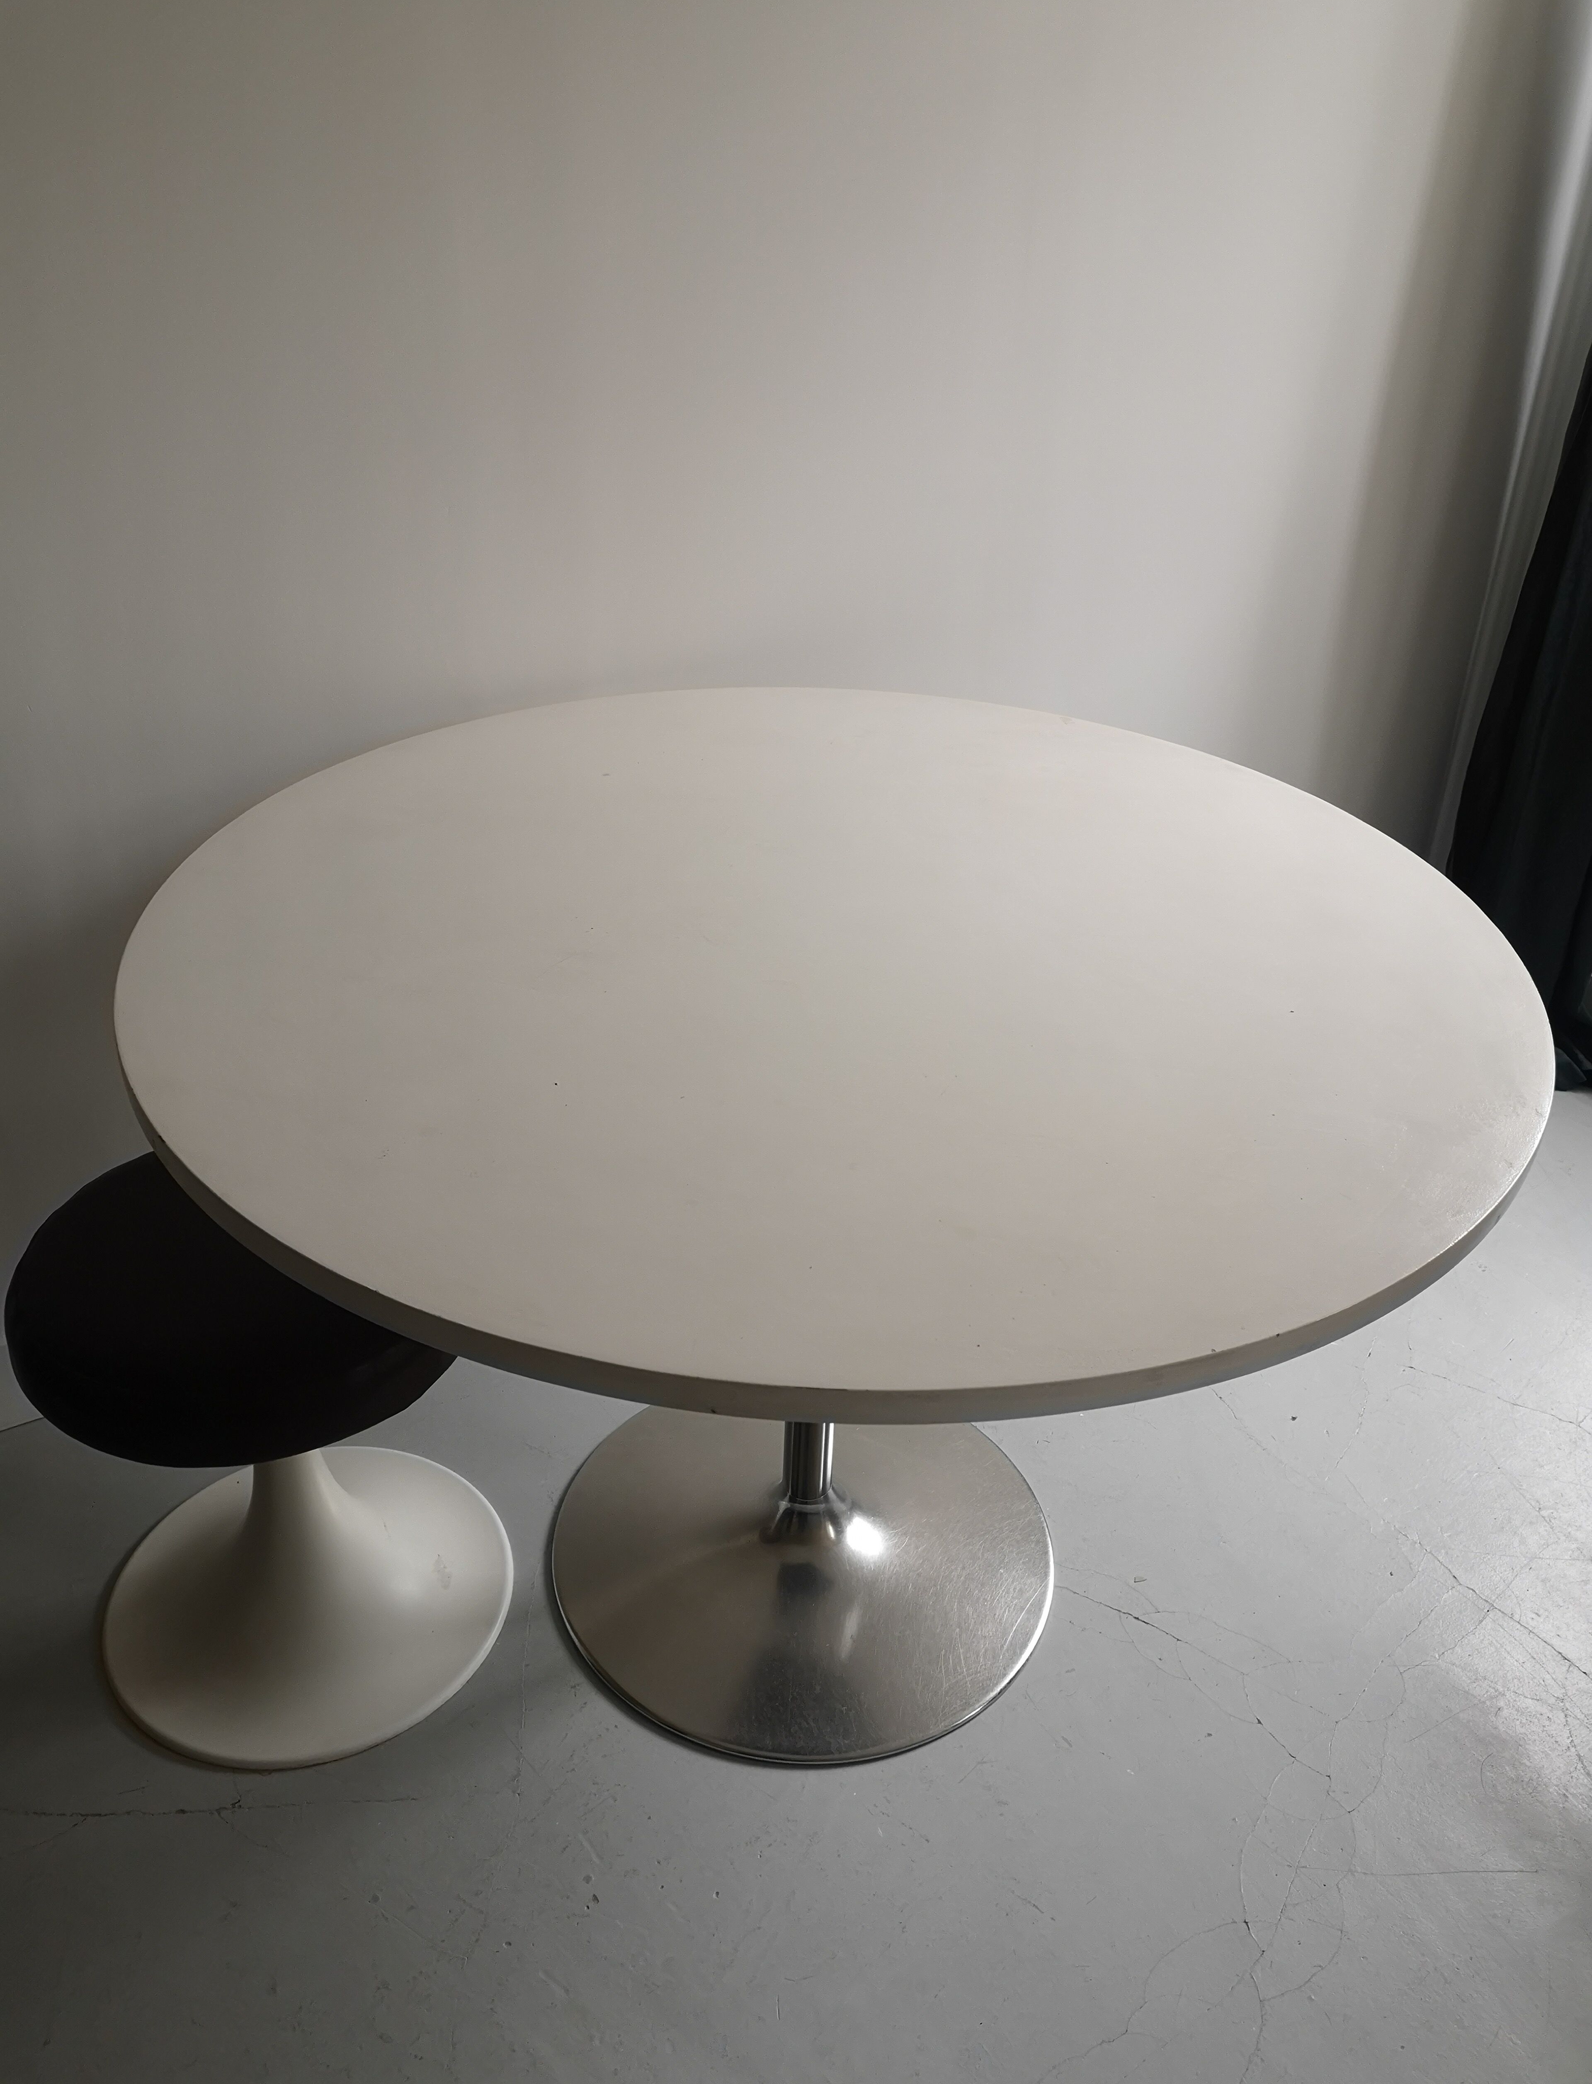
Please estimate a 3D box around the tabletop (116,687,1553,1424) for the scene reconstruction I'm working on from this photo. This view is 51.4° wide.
[{"bbox_3d":[0.032,-0.091,1.353,1.100,0.025,1.100,2,31,0],"label":"tabletop"}]

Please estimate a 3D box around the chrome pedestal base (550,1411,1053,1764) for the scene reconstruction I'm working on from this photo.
[{"bbox_3d":[0.020,0.222,1.543,0.518,0.707,0.518,2,31,0],"label":"chrome pedestal base"}]

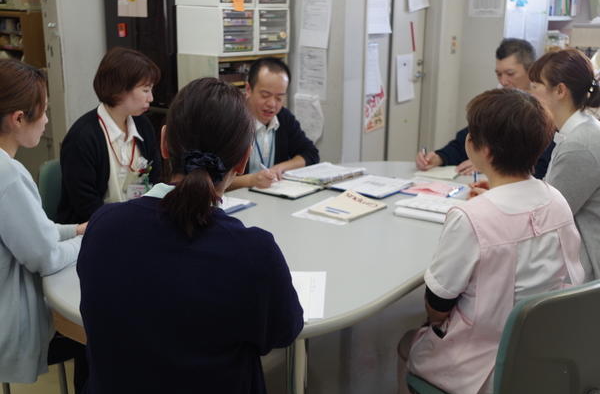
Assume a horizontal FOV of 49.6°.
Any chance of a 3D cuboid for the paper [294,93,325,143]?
[{"bbox_3d":[0.057,-0.474,3.897,0.200,0.290,0.030,10,16,34],"label":"paper"}]

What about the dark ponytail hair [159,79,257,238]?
[{"bbox_3d":[-0.178,-0.082,1.250,0.172,0.275,0.225,3,15,8],"label":"dark ponytail hair"}]

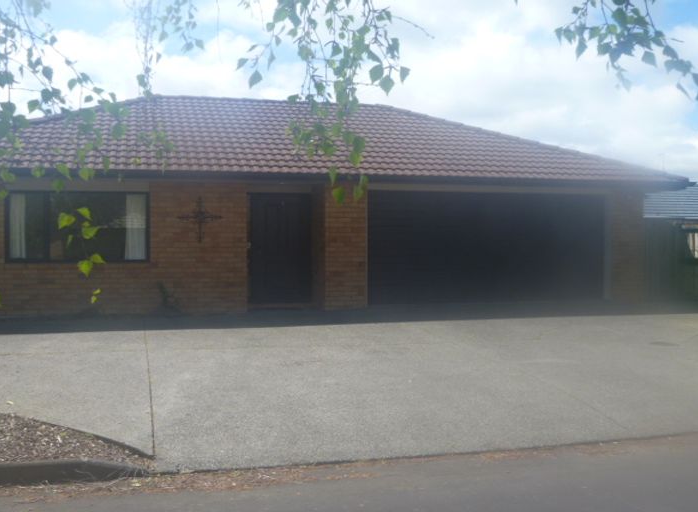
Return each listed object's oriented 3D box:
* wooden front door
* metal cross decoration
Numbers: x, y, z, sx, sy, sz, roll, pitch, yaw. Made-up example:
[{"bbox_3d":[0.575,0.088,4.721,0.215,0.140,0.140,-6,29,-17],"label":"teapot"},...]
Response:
[{"bbox_3d":[-1.280,-0.145,13.900,1.130,2.060,0.080,0,1,-13],"label":"wooden front door"},{"bbox_3d":[-2.540,-0.615,12.750,0.740,0.790,0.040,0,1,-13],"label":"metal cross decoration"}]

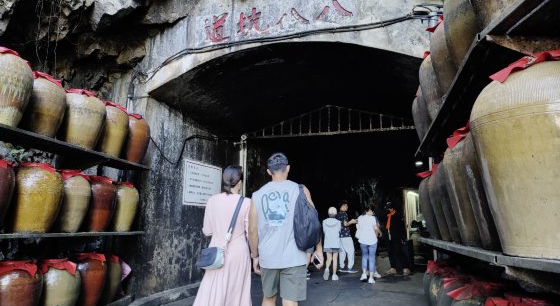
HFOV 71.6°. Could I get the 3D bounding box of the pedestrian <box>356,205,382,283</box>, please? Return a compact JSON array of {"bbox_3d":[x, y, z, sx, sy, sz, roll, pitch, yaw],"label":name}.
[{"bbox_3d":[1.827,1.873,8.121,0.500,1.580,0.380,-3,-11,14],"label":"pedestrian"}]

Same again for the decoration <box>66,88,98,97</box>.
[{"bbox_3d":[-2.050,-0.604,4.057,0.310,0.090,0.320,0,-11,0],"label":"decoration"}]

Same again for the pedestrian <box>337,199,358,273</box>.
[{"bbox_3d":[1.602,2.001,9.375,0.480,1.700,0.480,-1,-11,3],"label":"pedestrian"}]

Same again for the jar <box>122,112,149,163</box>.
[{"bbox_3d":[-1.917,-0.184,5.167,0.350,0.647,0.350,0,-11,0],"label":"jar"}]

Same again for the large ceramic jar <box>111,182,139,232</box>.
[{"bbox_3d":[-1.942,0.668,4.838,0.345,0.610,0.345,0,-11,0],"label":"large ceramic jar"}]

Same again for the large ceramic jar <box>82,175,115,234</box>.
[{"bbox_3d":[-2.023,0.570,4.340,0.360,0.617,0.360,0,-11,0],"label":"large ceramic jar"}]

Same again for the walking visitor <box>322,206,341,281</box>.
[{"bbox_3d":[1.092,1.922,8.235,0.430,1.500,0.350,-2,-11,8],"label":"walking visitor"}]

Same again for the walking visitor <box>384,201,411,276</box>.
[{"bbox_3d":[2.794,2.023,9.234,0.460,1.680,0.480,4,-11,-18],"label":"walking visitor"}]

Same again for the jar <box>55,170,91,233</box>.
[{"bbox_3d":[-2.093,0.485,3.905,0.360,0.619,0.360,0,-11,0],"label":"jar"}]

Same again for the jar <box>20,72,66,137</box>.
[{"bbox_3d":[-2.210,-0.426,3.606,0.390,0.620,0.390,0,-11,0],"label":"jar"}]

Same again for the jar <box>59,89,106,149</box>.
[{"bbox_3d":[-2.087,-0.354,4.102,0.435,0.580,0.435,0,-11,0],"label":"jar"}]

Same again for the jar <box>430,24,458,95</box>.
[{"bbox_3d":[1.155,-0.628,2.423,0.390,0.610,0.390,0,-11,0],"label":"jar"}]

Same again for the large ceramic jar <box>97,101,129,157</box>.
[{"bbox_3d":[-2.003,-0.280,4.631,0.360,0.633,0.360,0,-11,0],"label":"large ceramic jar"}]

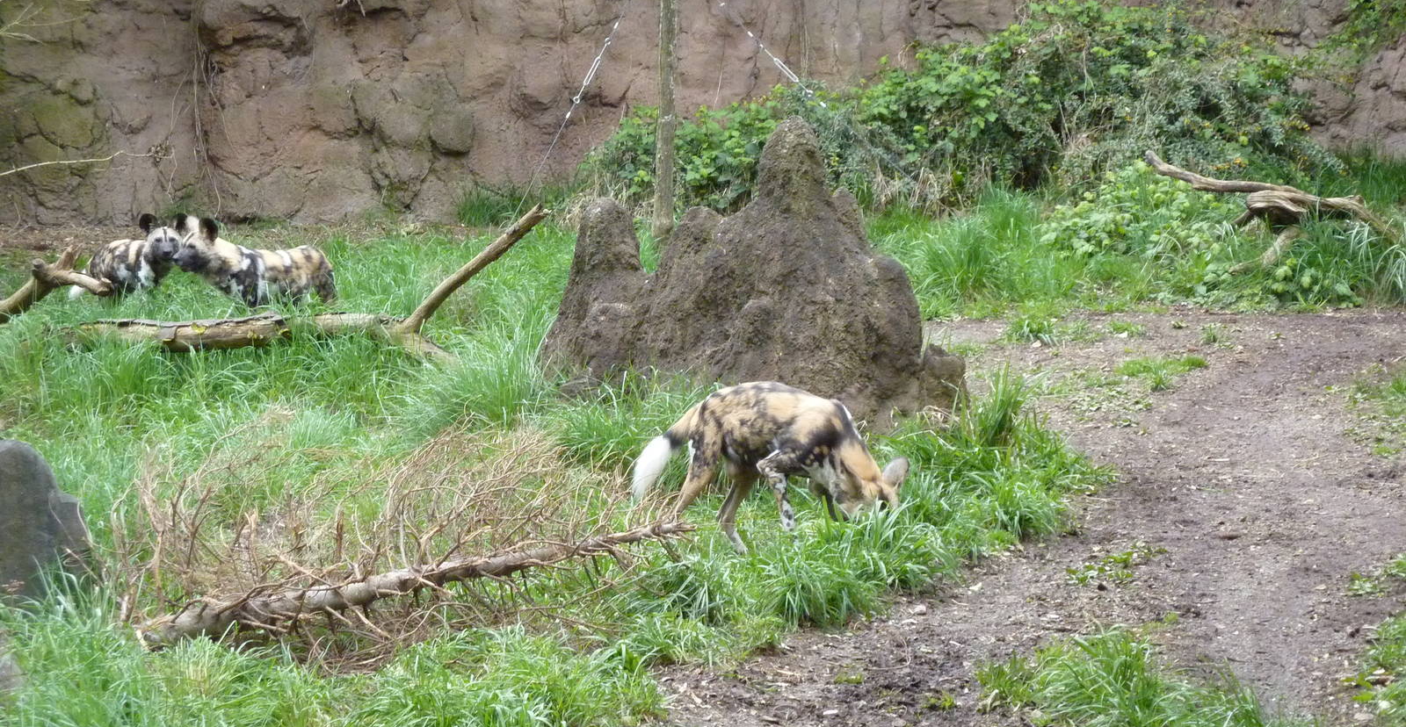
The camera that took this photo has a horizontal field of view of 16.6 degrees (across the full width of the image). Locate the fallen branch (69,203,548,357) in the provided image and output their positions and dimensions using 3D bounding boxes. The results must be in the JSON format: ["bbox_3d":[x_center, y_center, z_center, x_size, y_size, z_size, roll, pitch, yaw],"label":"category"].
[{"bbox_3d":[-2.220,-0.460,26.800,2.700,0.800,0.550,0,7,0],"label":"fallen branch"}]

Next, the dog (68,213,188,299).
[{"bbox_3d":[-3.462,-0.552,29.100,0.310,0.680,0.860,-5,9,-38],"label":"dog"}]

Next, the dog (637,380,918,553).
[{"bbox_3d":[0.279,0.438,20.300,1.150,0.690,0.330,0,7,3],"label":"dog"}]

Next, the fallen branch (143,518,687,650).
[{"bbox_3d":[-1.127,0.866,18.900,2.320,0.330,0.350,-4,8,-29],"label":"fallen branch"}]

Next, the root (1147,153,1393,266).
[{"bbox_3d":[3.559,-0.951,30.200,1.500,0.640,0.750,0,7,0],"label":"root"}]

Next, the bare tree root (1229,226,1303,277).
[{"bbox_3d":[3.494,-0.699,30.000,0.420,0.280,0.280,0,7,0],"label":"bare tree root"}]

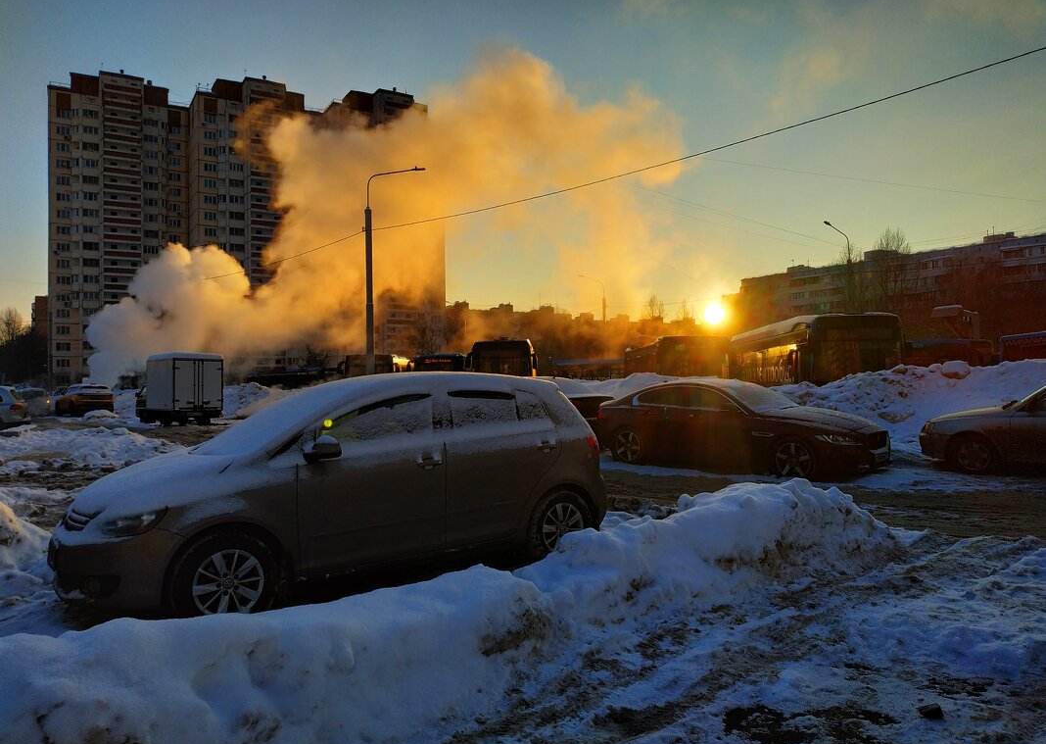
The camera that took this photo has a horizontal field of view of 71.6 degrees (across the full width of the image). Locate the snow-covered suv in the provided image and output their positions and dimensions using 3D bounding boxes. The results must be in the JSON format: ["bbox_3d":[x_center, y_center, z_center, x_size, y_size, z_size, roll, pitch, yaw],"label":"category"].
[{"bbox_3d":[-1.277,0.804,5.787,4.210,1.580,1.780,0,0,-35],"label":"snow-covered suv"}]

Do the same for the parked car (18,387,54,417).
[{"bbox_3d":[-28.200,1.615,42.000,1.760,1.500,4.300,0,0,-36],"label":"parked car"}]

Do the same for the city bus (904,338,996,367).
[{"bbox_3d":[13.700,0.472,28.000,2.530,2.900,12.000,0,0,7],"label":"city bus"}]

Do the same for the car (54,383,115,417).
[{"bbox_3d":[-22.800,1.362,37.600,1.820,1.600,4.400,0,0,-41],"label":"car"}]

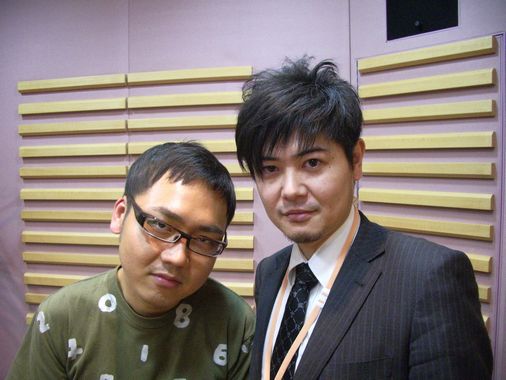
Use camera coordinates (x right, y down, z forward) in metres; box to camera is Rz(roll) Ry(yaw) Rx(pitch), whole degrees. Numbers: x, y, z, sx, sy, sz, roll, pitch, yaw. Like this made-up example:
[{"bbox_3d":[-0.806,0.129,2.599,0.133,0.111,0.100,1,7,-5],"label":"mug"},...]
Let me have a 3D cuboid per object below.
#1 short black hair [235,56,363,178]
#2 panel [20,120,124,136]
[{"bbox_3d":[0.072,-0.107,0.800,0.195,0.200,0.230,-3,7,22],"label":"short black hair"},{"bbox_3d":[-0.709,-0.242,2.013,0.484,0.041,0.024,0,4,16],"label":"panel"}]

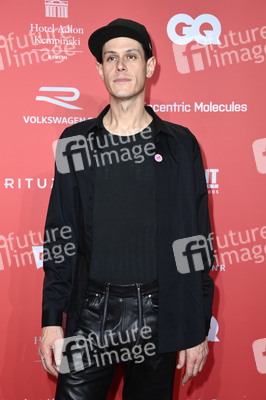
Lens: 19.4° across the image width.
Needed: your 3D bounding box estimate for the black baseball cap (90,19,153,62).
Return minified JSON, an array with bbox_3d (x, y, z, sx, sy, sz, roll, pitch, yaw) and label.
[{"bbox_3d":[-0.035,-0.520,2.490,0.178,0.128,0.262,-6,-20,19],"label":"black baseball cap"}]

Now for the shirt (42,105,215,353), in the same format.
[{"bbox_3d":[-0.015,0.090,2.500,0.530,0.775,0.290,0,4,11],"label":"shirt"}]

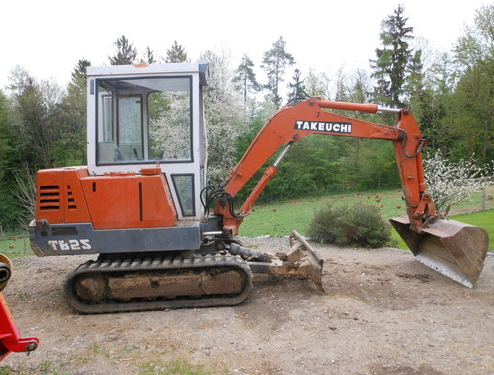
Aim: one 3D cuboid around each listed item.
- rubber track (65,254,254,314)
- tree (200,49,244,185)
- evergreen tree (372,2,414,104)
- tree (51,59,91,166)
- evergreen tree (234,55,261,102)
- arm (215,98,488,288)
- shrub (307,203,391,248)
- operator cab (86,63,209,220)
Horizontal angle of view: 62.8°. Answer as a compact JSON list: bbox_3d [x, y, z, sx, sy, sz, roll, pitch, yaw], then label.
[{"bbox_3d":[-0.851,0.959,4.087,1.830,0.450,0.310,-2,5,-5],"label":"rubber track"},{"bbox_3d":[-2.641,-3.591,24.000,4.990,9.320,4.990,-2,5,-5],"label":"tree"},{"bbox_3d":[13.766,-8.222,38.000,4.320,17.950,4.320,-2,5,-5],"label":"evergreen tree"},{"bbox_3d":[-14.410,-4.587,35.000,4.670,13.160,4.670,-2,5,-5],"label":"tree"},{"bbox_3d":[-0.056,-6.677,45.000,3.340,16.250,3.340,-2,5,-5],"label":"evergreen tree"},{"bbox_3d":[1.054,0.007,4.777,2.870,2.100,1.200,-2,5,-5],"label":"arm"},{"bbox_3d":[1.711,0.651,6.750,1.350,0.720,1.150,-2,5,-5],"label":"shrub"},{"bbox_3d":[-1.010,-0.475,4.626,1.220,1.600,1.000,-2,5,-5],"label":"operator cab"}]

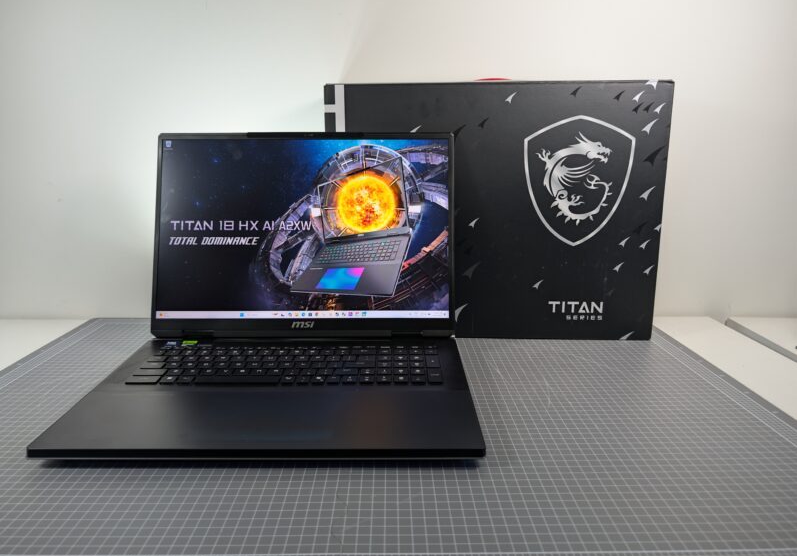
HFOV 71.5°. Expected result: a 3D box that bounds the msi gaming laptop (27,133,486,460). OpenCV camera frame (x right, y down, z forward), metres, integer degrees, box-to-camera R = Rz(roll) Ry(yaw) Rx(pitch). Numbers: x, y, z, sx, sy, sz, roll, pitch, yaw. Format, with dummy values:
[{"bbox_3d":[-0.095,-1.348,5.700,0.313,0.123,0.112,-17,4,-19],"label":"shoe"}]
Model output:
[{"bbox_3d":[-0.126,-0.013,0.625,0.404,0.299,0.339,0,12,0],"label":"msi gaming laptop"}]

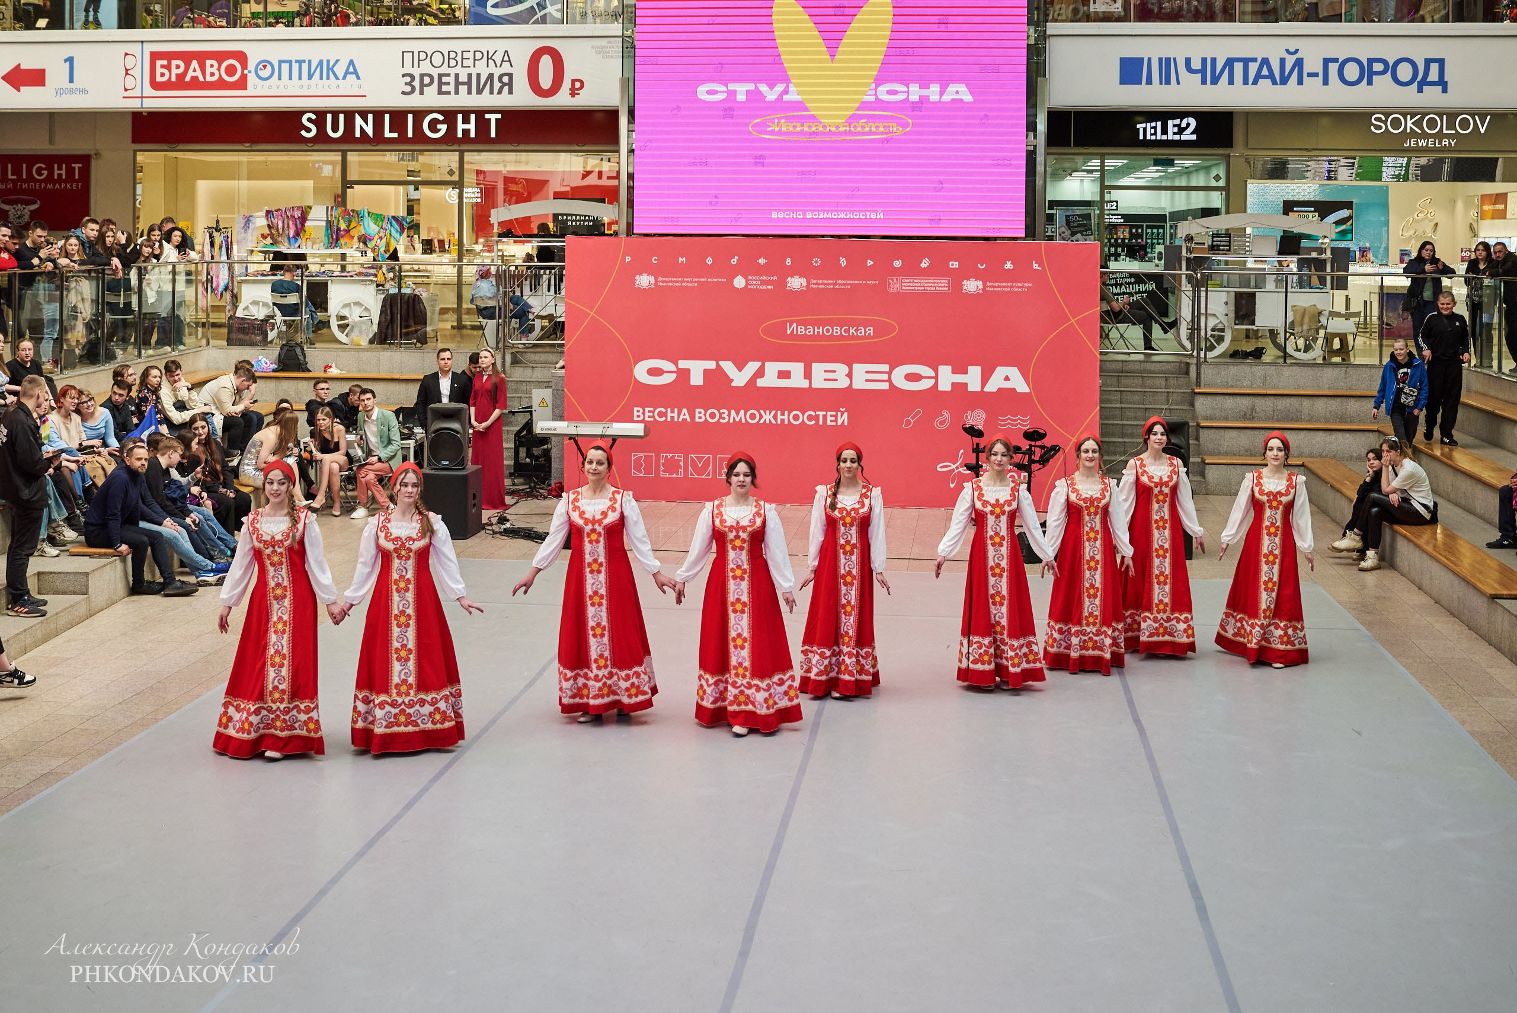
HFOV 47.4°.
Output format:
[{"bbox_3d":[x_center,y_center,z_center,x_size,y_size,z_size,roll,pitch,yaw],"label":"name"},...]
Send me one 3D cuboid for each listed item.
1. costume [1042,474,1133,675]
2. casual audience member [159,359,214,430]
[{"bbox_3d":[2.324,0.443,12.227,0.610,1.360,0.480,2,9,8],"label":"costume"},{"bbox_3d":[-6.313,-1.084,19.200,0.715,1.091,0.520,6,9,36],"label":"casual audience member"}]

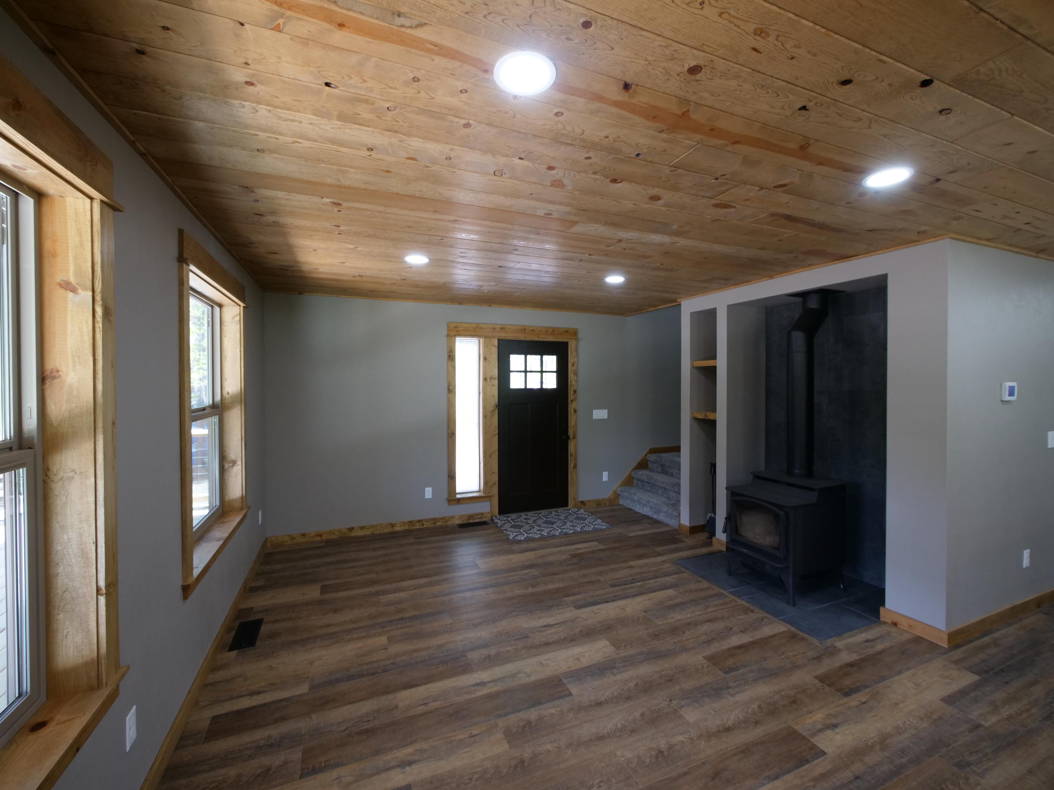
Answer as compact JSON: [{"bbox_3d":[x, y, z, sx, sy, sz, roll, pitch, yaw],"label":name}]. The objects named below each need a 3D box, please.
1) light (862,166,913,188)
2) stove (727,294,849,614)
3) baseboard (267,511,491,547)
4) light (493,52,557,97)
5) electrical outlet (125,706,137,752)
[{"bbox_3d":[1.567,-0.945,1.851,0.180,0.020,0.180,-1,1,-23],"label":"light"},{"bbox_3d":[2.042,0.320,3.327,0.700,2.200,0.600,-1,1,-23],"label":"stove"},{"bbox_3d":[-1.436,1.384,4.457,2.160,0.090,0.018,-1,1,-23],"label":"baseboard"},{"bbox_3d":[-0.005,-0.922,1.224,0.180,0.020,0.180,0,1,0],"label":"light"},{"bbox_3d":[-1.377,1.163,1.490,0.008,0.115,0.070,-1,1,-23],"label":"electrical outlet"}]

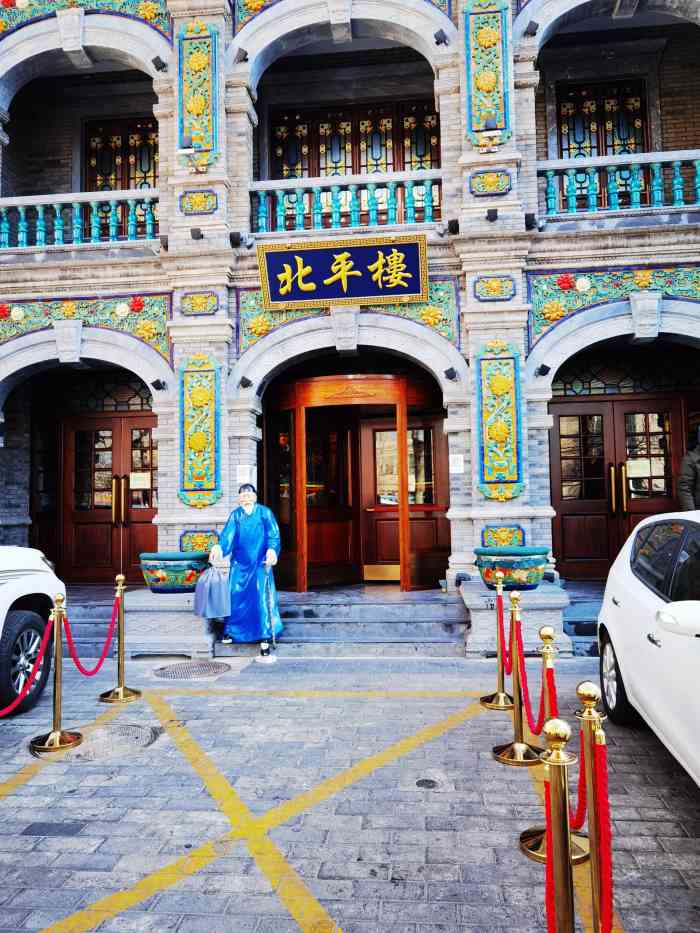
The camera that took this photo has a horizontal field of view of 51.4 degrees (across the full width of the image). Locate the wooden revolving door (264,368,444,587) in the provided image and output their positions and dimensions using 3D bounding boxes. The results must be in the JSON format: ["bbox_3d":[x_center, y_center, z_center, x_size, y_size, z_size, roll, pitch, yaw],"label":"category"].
[{"bbox_3d":[0.087,0.239,9.432,2.150,2.573,1.900,-1,-4,6],"label":"wooden revolving door"}]

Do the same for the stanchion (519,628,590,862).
[{"bbox_3d":[0.921,1.229,3.325,0.321,0.980,0.321,-1,-4,6],"label":"stanchion"}]

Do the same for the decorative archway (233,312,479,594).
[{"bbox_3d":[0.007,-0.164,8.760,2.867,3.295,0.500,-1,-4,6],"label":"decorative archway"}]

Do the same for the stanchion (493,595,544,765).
[{"bbox_3d":[1.006,1.252,4.402,0.320,0.990,0.320,-1,-4,6],"label":"stanchion"}]

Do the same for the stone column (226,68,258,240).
[{"bbox_3d":[-1.319,-3.812,9.086,0.330,2.043,0.418,-1,-4,6],"label":"stone column"}]

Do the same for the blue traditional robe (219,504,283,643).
[{"bbox_3d":[-0.941,1.011,6.880,0.607,1.265,0.420,-1,-4,4],"label":"blue traditional robe"}]

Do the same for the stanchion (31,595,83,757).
[{"bbox_3d":[-1.943,1.343,4.833,0.320,0.990,0.320,-1,-4,6],"label":"stanchion"}]

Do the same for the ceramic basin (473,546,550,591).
[{"bbox_3d":[1.620,1.013,7.265,0.761,0.400,0.761,-1,-4,6],"label":"ceramic basin"}]

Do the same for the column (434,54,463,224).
[{"bbox_3d":[1.189,-3.873,8.841,0.317,2.085,0.418,-1,-4,6],"label":"column"}]

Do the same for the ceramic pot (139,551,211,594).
[{"bbox_3d":[-1.819,1.106,7.600,0.761,0.386,0.761,-1,-4,0],"label":"ceramic pot"}]

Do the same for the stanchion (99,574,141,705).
[{"bbox_3d":[-1.866,1.378,5.925,0.320,0.990,0.320,-1,-4,6],"label":"stanchion"}]

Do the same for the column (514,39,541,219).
[{"bbox_3d":[2.099,-3.964,8.709,0.299,2.177,0.340,-1,-4,6],"label":"column"}]

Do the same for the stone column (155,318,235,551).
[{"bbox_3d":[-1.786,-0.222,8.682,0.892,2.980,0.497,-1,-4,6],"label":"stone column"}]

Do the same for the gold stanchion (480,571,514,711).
[{"bbox_3d":[1.135,1.279,5.464,0.321,0.980,0.321,-1,-4,6],"label":"gold stanchion"}]

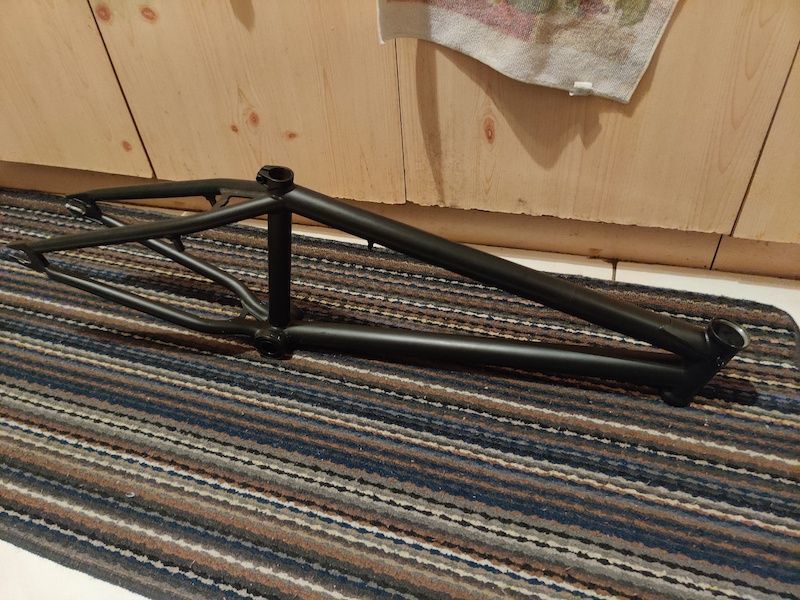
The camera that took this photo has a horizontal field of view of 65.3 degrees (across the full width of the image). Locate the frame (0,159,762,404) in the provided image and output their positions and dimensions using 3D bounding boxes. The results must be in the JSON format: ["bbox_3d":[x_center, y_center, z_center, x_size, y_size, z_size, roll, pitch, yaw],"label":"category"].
[{"bbox_3d":[-0.060,-0.031,0.774,0.920,0.278,0.130,7,43,13],"label":"frame"}]

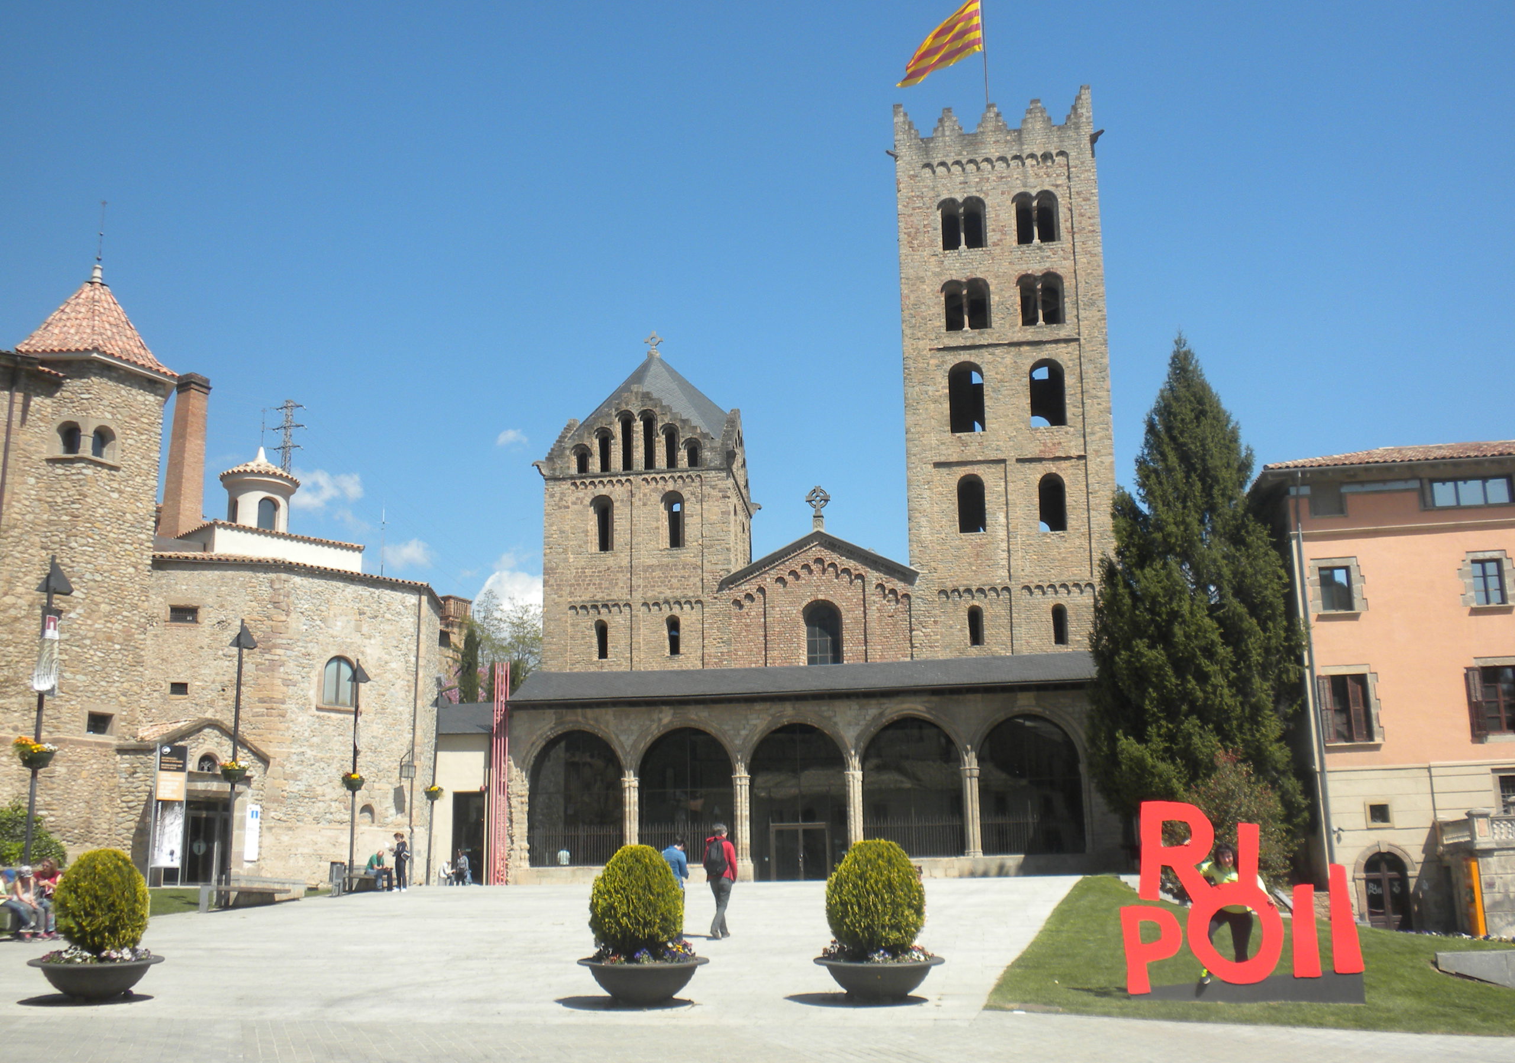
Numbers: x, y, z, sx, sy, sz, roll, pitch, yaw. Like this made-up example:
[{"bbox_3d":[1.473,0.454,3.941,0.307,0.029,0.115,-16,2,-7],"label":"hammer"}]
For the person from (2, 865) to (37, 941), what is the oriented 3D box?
[{"bbox_3d":[-12.154,6.161,26.844,0.680,1.200,0.450,-6,-14,22],"label":"person"}]

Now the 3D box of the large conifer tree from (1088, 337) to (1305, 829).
[{"bbox_3d":[13.929,2.260,51.275,6.600,17.800,6.600,-3,-13,10],"label":"large conifer tree"}]

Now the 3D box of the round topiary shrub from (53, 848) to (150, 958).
[{"bbox_3d":[-6.615,3.754,16.426,0.900,1.065,0.900,-1,-14,0],"label":"round topiary shrub"}]

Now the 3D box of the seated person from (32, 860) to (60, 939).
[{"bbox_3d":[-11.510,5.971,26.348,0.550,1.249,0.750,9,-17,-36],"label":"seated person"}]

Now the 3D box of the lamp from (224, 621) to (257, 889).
[{"bbox_3d":[-11.784,5.198,36.664,0.650,6.450,0.650,-2,-14,6],"label":"lamp"}]

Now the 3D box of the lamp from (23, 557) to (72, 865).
[{"bbox_3d":[-12.419,3.645,28.069,0.680,6.600,0.680,-2,-13,6],"label":"lamp"}]

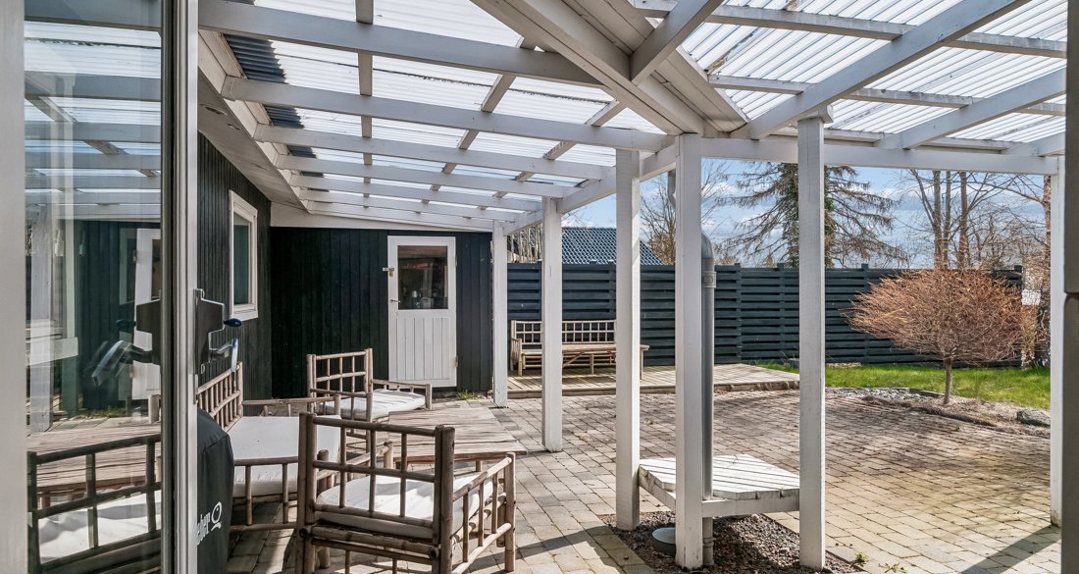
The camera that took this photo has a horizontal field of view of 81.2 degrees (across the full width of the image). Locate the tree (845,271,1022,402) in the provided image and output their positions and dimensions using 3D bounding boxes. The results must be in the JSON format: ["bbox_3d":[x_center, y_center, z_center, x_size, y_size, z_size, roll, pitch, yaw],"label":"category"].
[{"bbox_3d":[4.874,0.602,7.800,1.980,1.654,1.980,-1,-1,32],"label":"tree"}]

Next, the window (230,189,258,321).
[{"bbox_3d":[-2.872,-0.257,6.109,0.100,1.139,1.358,0,-1,-15],"label":"window"}]

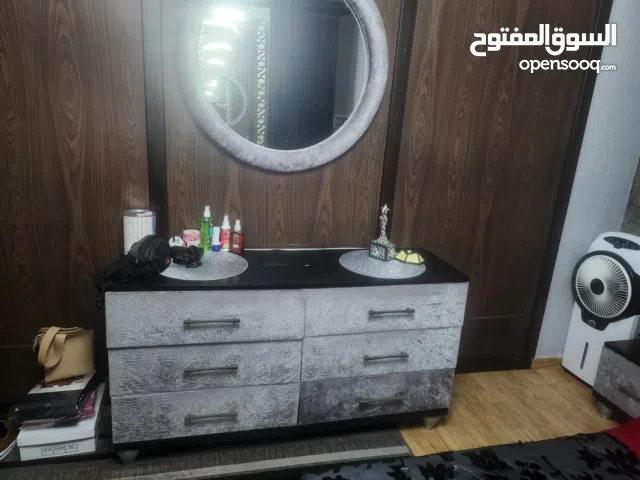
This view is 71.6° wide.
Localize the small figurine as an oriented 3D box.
[{"bbox_3d":[0.312,-0.042,2.172,0.101,0.262,0.096,14,18,34],"label":"small figurine"}]

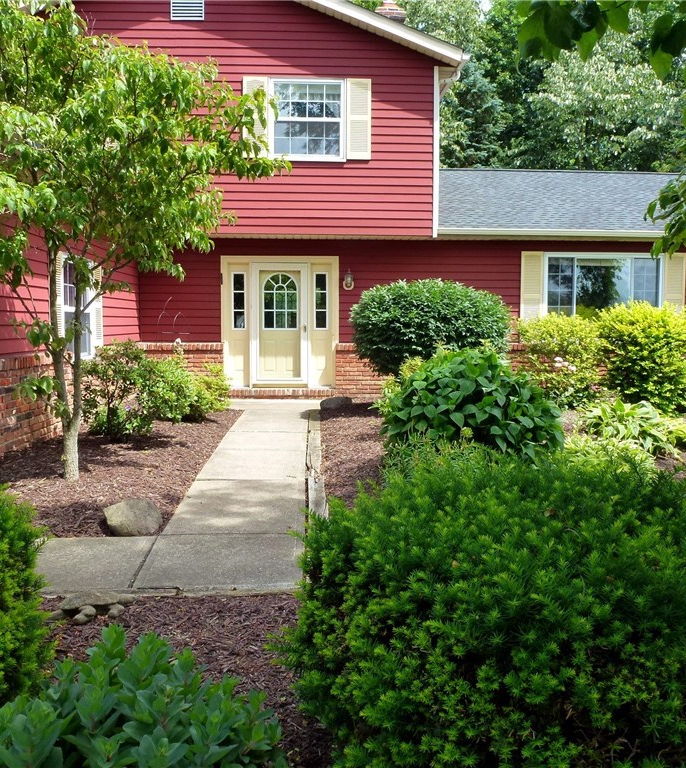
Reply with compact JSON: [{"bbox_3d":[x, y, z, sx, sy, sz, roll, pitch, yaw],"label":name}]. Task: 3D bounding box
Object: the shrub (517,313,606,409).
[{"bbox_3d":[3.346,-0.352,10.781,1.354,1.430,1.192,0,5,-2],"label":"shrub"}]

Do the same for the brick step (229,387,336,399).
[{"bbox_3d":[-0.988,0.141,11.344,1.730,0.175,0.300,0,5,-2],"label":"brick step"}]

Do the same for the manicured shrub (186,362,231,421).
[{"bbox_3d":[-1.784,0.078,9.285,0.653,0.694,0.653,0,5,-2],"label":"manicured shrub"}]

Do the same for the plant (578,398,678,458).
[{"bbox_3d":[3.043,0.416,7.593,1.022,0.503,0.992,0,5,-2],"label":"plant"}]

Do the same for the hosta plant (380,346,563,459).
[{"bbox_3d":[1.382,0.154,7.581,1.965,1.086,1.700,0,5,-2],"label":"hosta plant"}]

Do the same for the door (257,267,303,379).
[{"bbox_3d":[-0.999,-0.939,11.389,0.798,1.865,0.080,0,5,-2],"label":"door"}]

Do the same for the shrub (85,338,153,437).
[{"bbox_3d":[-2.338,0.075,7.408,0.734,1.036,0.734,0,5,-2],"label":"shrub"}]

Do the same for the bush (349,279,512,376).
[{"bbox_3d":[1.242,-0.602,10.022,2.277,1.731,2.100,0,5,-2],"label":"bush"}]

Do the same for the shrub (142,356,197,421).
[{"bbox_3d":[-2.386,0.037,9.679,0.827,0.879,0.820,0,5,-2],"label":"shrub"}]

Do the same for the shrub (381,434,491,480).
[{"bbox_3d":[0.822,0.667,6.104,0.984,0.436,0.800,0,5,-2],"label":"shrub"}]

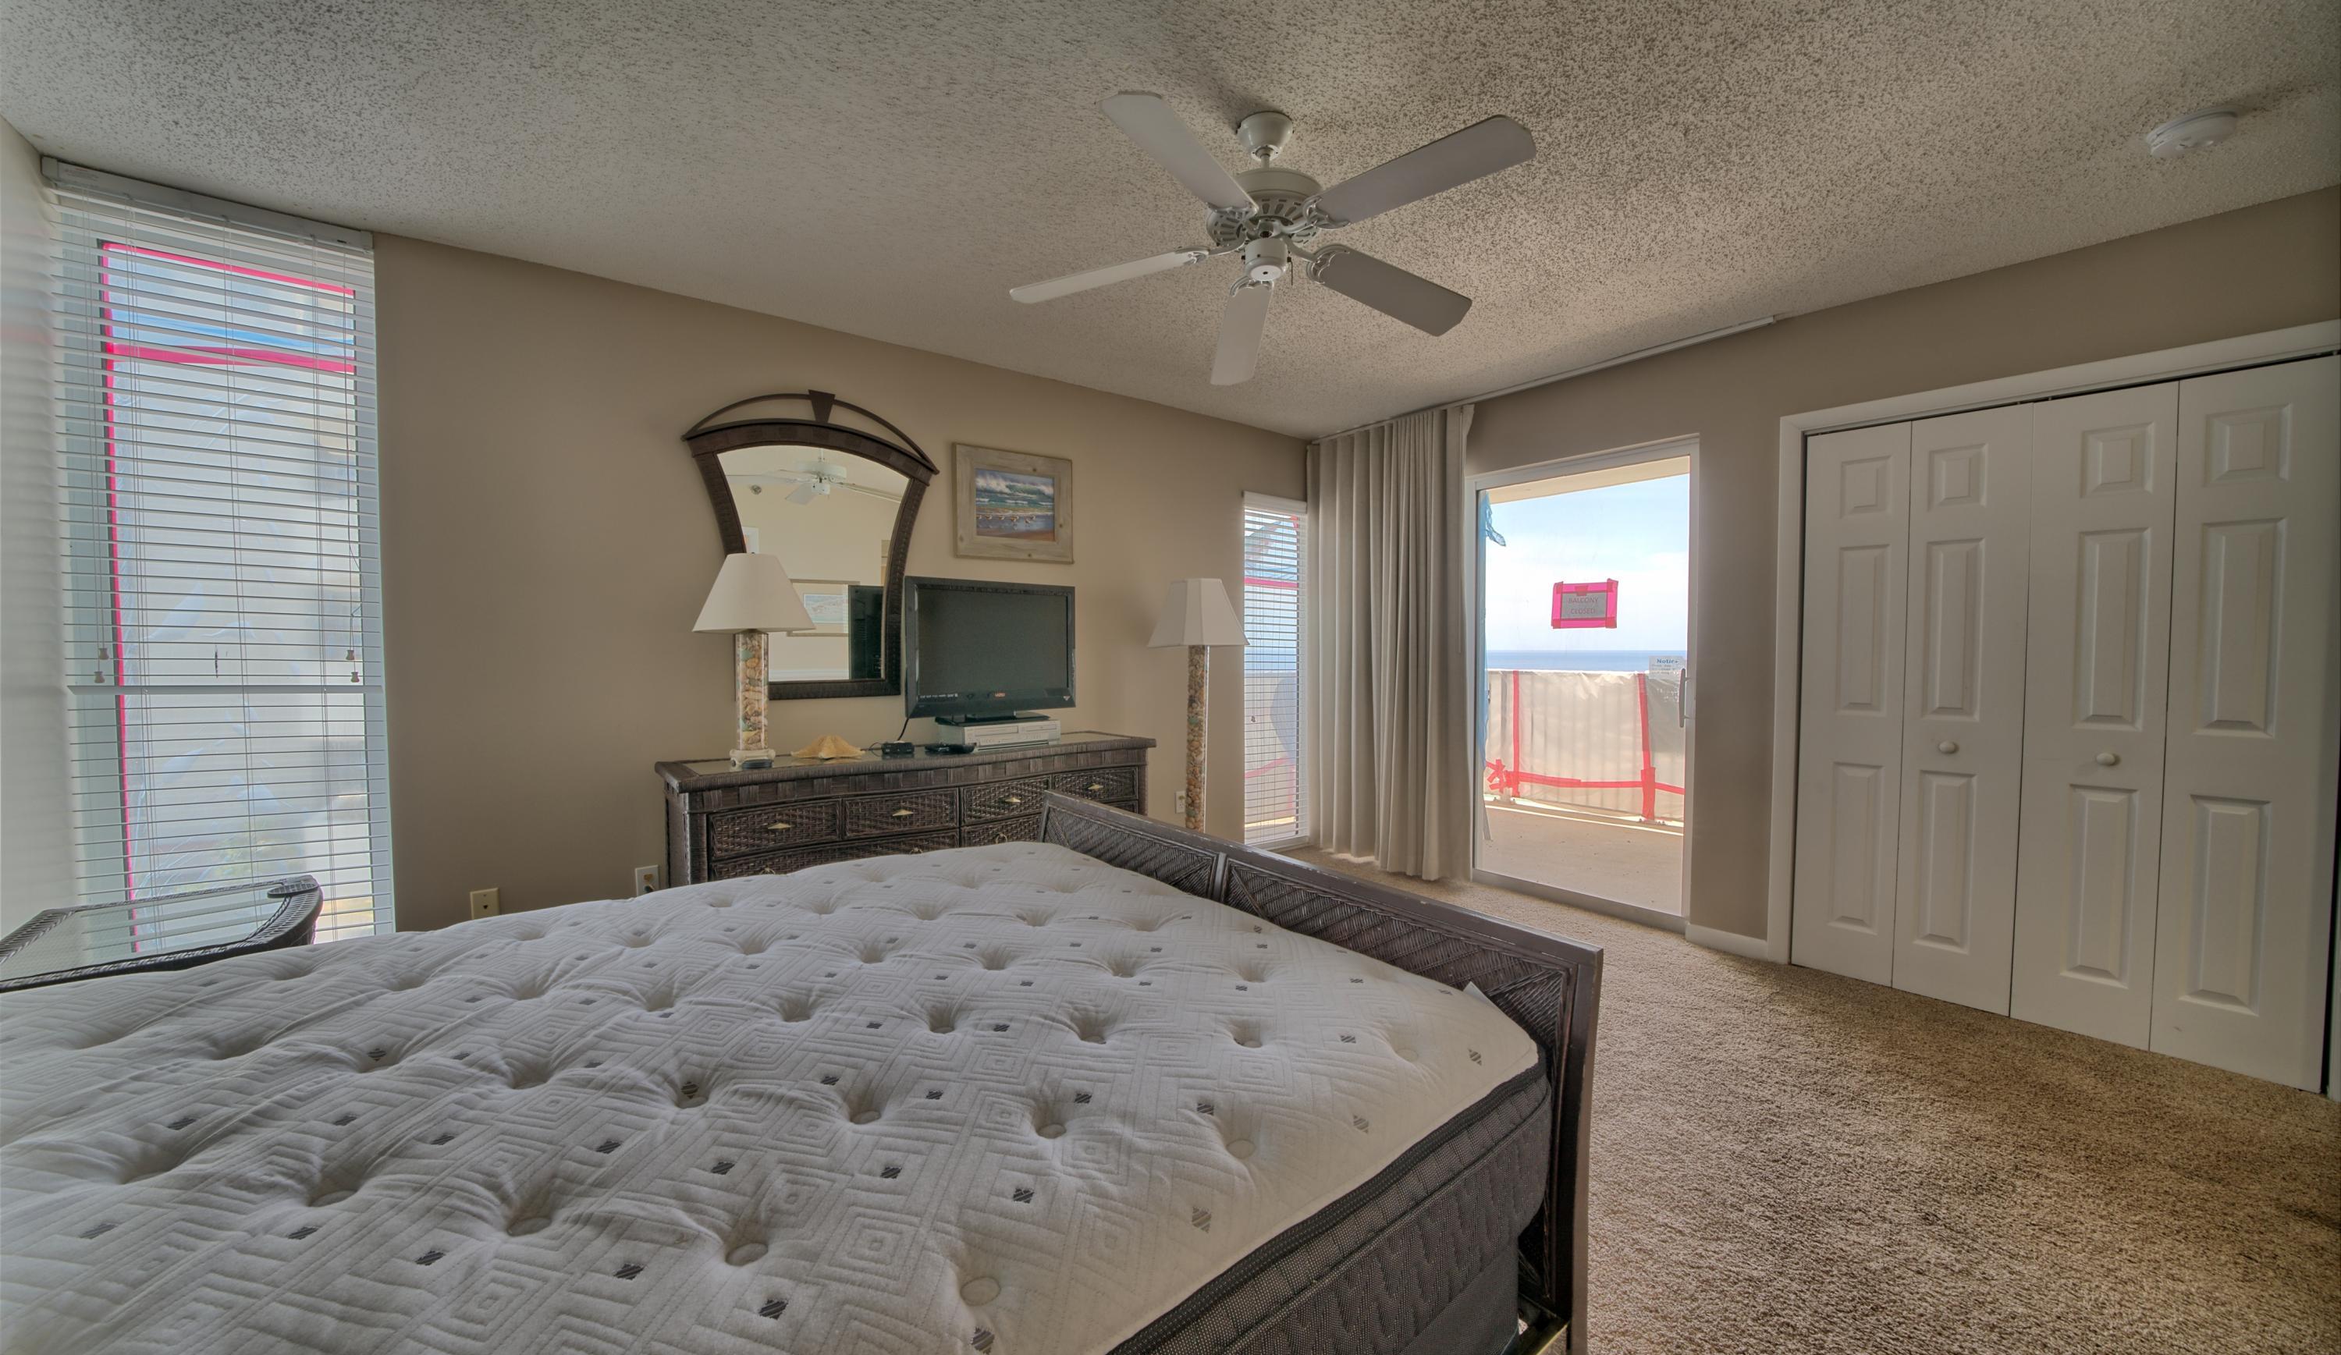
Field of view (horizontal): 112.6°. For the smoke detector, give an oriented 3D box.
[{"bbox_3d":[2.421,-1.291,1.852,0.140,0.045,0.140,-1,2,-38],"label":"smoke detector"}]

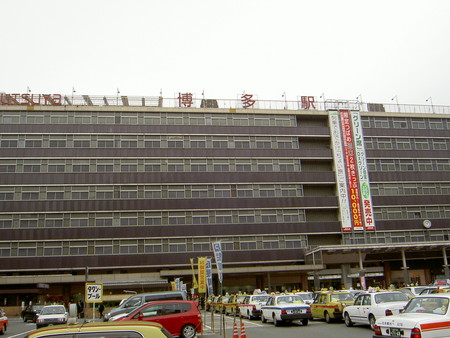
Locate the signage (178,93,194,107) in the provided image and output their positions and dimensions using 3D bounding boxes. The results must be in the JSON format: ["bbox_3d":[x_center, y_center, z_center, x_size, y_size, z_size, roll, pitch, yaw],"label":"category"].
[{"bbox_3d":[-5.993,-10.534,67.305,2.353,2.323,0.300,0,-16,-9],"label":"signage"}]

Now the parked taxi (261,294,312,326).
[{"bbox_3d":[3.172,7.585,23.832,1.700,1.480,4.650,0,-16,-9],"label":"parked taxi"}]

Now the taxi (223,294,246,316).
[{"bbox_3d":[1.254,10.358,33.645,1.700,1.480,4.690,1,-16,-11],"label":"taxi"}]

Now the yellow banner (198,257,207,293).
[{"bbox_3d":[-1.206,5.692,23.700,0.480,1.820,0.060,-8,-17,19],"label":"yellow banner"}]

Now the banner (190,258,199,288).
[{"bbox_3d":[-1.738,5.967,25.200,0.450,1.750,0.100,-8,-17,19],"label":"banner"}]

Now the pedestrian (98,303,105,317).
[{"bbox_3d":[-11.493,13.129,41.117,0.500,1.580,0.380,0,-16,-8],"label":"pedestrian"}]

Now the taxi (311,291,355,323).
[{"bbox_3d":[5.746,7.343,23.531,1.700,1.500,4.690,0,-16,-8],"label":"taxi"}]

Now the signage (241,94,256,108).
[{"bbox_3d":[3.512,-9.960,65.248,2.200,2.150,0.300,0,-16,-9],"label":"signage"}]

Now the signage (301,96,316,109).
[{"bbox_3d":[12.585,-9.932,66.647,2.200,2.150,0.300,0,-16,-9],"label":"signage"}]

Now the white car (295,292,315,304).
[{"bbox_3d":[5.997,9.896,32.680,1.700,1.470,4.690,0,-16,-8],"label":"white car"}]

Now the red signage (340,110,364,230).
[{"bbox_3d":[18.925,-0.110,66.373,1.516,18.570,0.150,0,-16,-9],"label":"red signage"}]

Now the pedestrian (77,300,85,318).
[{"bbox_3d":[-13.744,13.364,42.000,0.500,1.650,0.400,-8,-17,20],"label":"pedestrian"}]

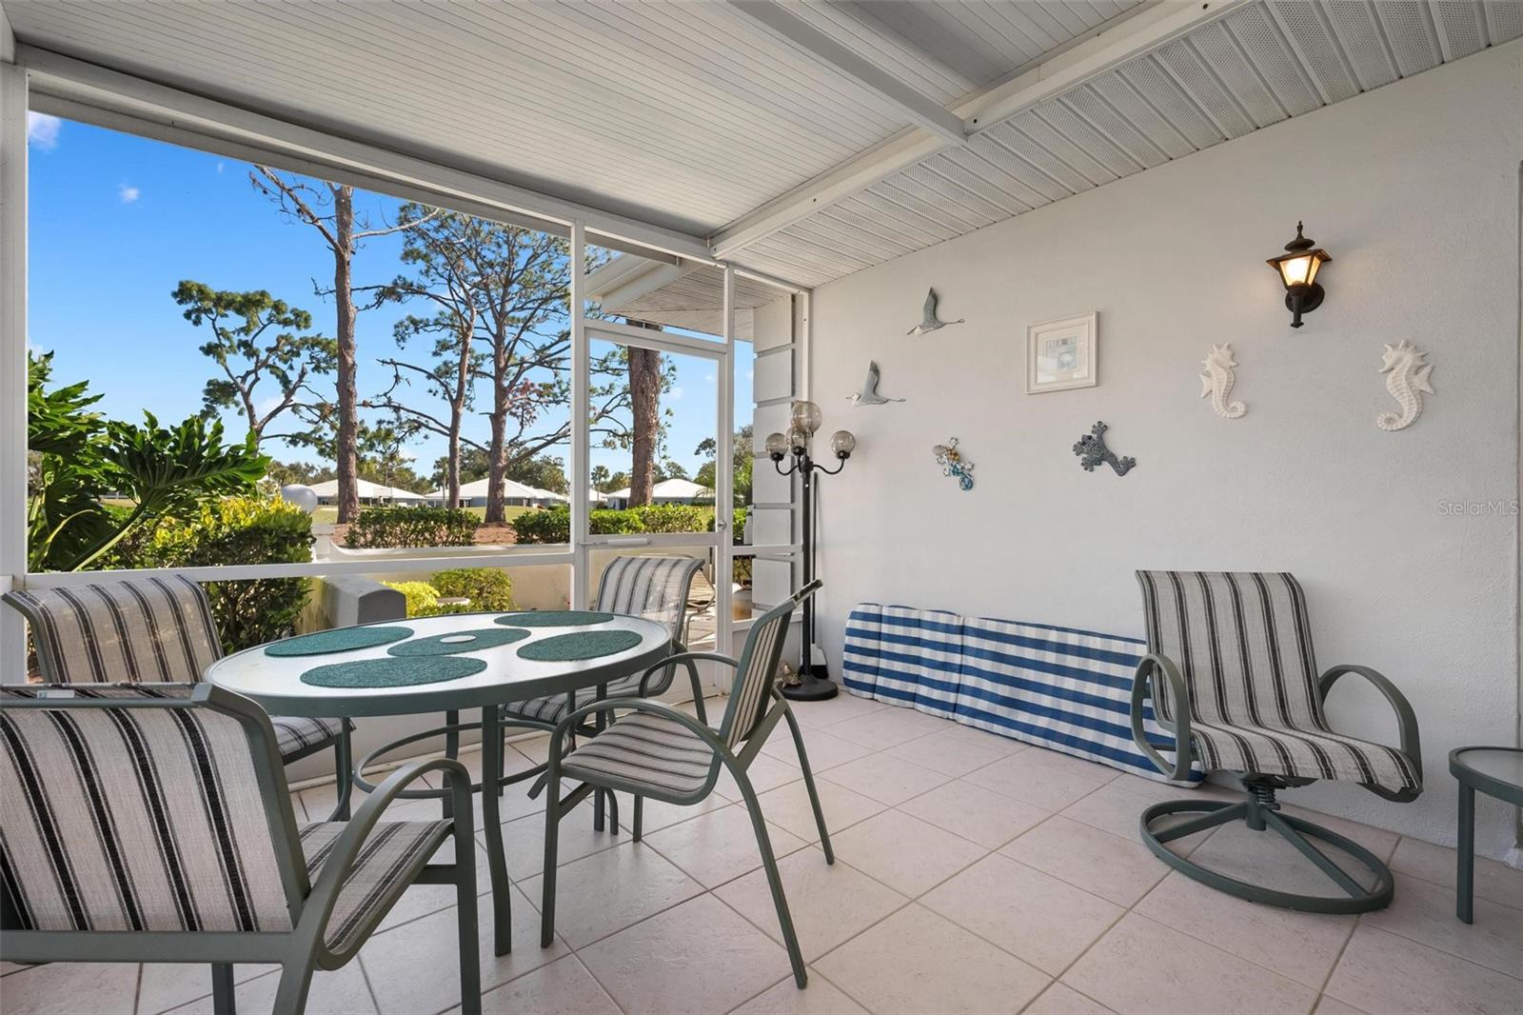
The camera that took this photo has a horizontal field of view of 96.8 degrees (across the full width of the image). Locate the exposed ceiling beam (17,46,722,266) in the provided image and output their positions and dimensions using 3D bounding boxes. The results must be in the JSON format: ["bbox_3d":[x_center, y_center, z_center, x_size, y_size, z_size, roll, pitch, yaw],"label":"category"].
[{"bbox_3d":[-1.341,-1.471,3.116,2.830,0.115,0.080,0,0,-40],"label":"exposed ceiling beam"}]

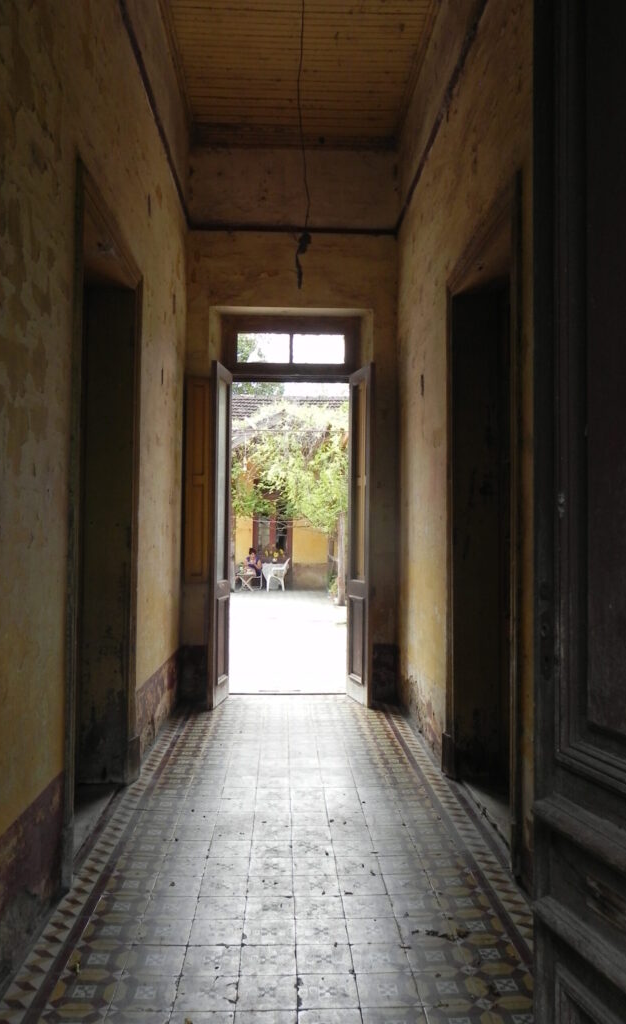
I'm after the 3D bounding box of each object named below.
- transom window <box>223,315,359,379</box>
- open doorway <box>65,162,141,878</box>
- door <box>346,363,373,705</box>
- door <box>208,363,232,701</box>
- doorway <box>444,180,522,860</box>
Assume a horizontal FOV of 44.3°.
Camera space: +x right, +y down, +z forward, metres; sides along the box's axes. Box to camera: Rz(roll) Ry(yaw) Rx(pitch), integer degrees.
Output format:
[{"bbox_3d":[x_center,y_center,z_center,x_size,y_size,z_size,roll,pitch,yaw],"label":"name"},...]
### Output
[{"bbox_3d":[-0.210,-1.588,7.409,1.320,0.600,0.090,1,-2,-2],"label":"transom window"},{"bbox_3d":[-1.122,0.053,4.037,0.150,3.150,1.570,1,-2,-2],"label":"open doorway"},{"bbox_3d":[0.441,0.208,7.081,0.045,3.050,0.545,1,-2,-17],"label":"door"},{"bbox_3d":[-0.835,0.195,6.999,0.045,3.050,0.545,0,-2,8],"label":"door"},{"bbox_3d":[0.963,0.075,4.203,0.150,3.160,1.570,1,-2,-2],"label":"doorway"}]

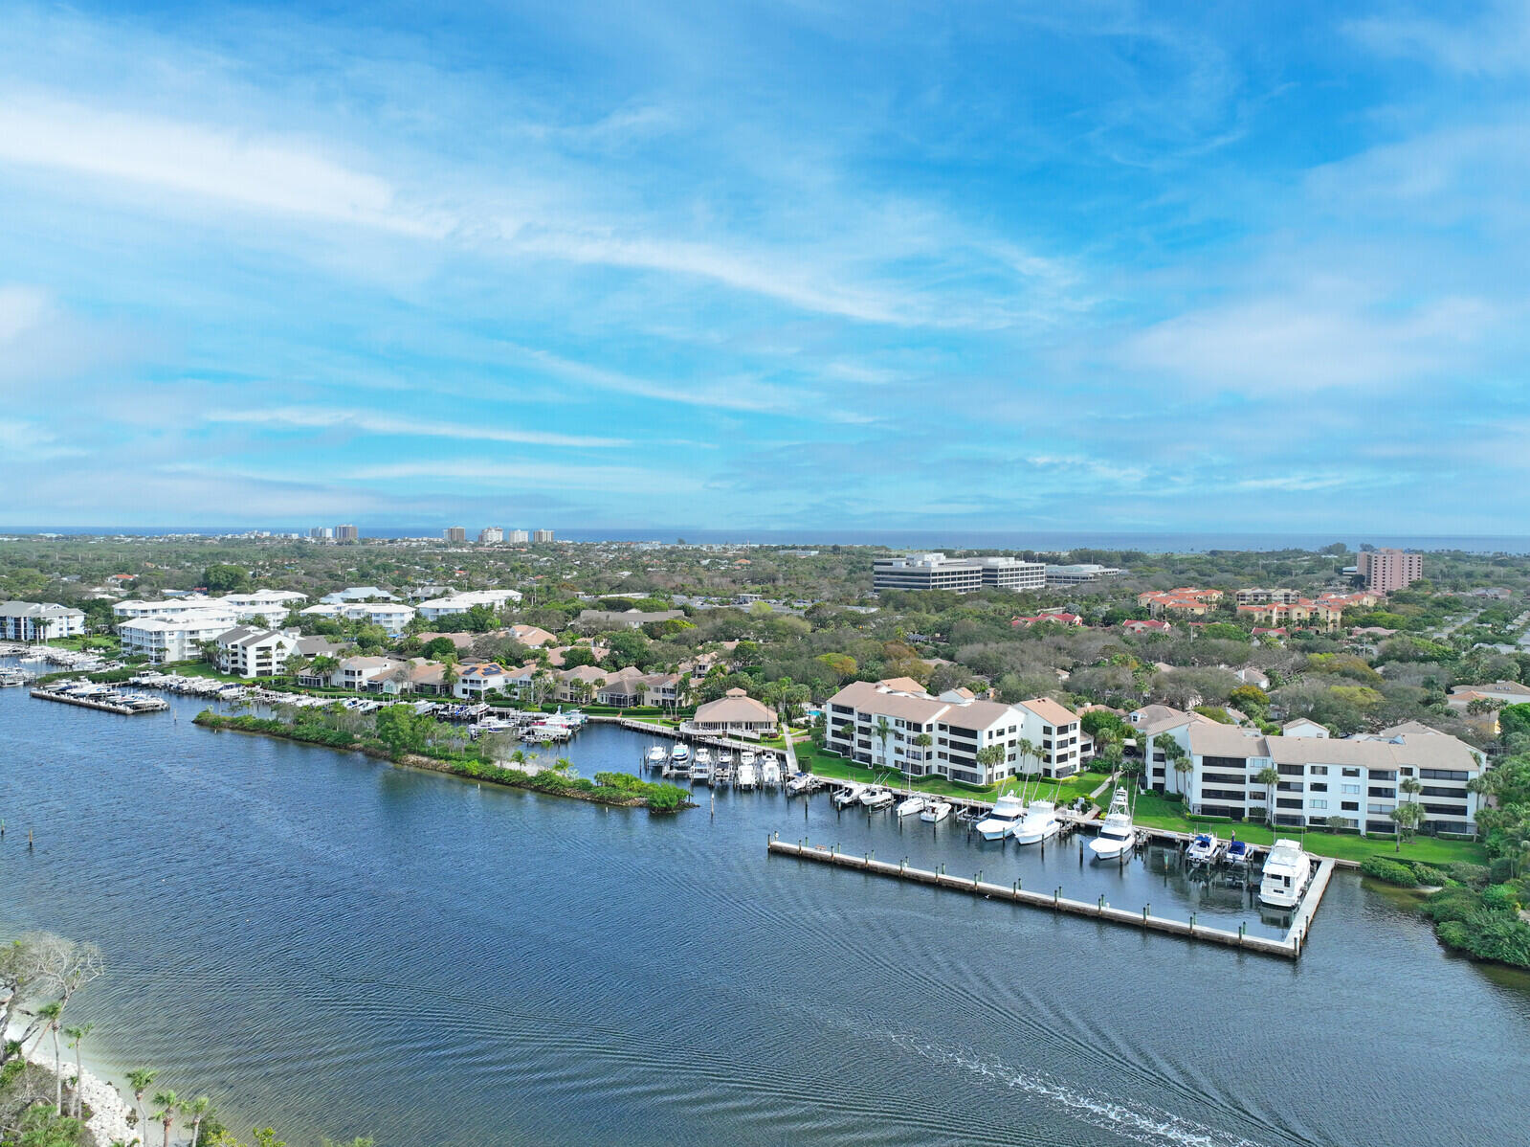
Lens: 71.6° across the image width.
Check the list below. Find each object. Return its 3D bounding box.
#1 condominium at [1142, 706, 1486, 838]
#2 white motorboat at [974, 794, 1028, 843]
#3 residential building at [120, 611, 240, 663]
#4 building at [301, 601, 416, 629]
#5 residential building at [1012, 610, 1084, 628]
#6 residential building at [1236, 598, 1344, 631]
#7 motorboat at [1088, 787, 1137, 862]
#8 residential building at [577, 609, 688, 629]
[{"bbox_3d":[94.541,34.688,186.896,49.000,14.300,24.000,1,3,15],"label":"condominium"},{"bbox_3d":[39.270,40.140,176.440,4.800,6.300,14.600,2,3,34],"label":"white motorboat"},{"bbox_3d":[-217.900,22.970,401.540,39.000,14.500,33.000,2,3,40],"label":"residential building"},{"bbox_3d":[-177.117,20.752,467.407,46.000,13.500,20.000,0,3,4],"label":"building"},{"bbox_3d":[133.160,22.962,501.462,32.000,8.500,15.000,1,3,20],"label":"residential building"},{"bbox_3d":[252.535,20.343,513.329,46.000,14.000,30.000,1,3,20],"label":"residential building"},{"bbox_3d":[54.680,39.190,166.840,4.900,9.200,14.800,2,3,34],"label":"motorboat"},{"bbox_3d":[-60.110,21.480,479.420,48.000,10.300,15.000,0,3,-2],"label":"residential building"}]

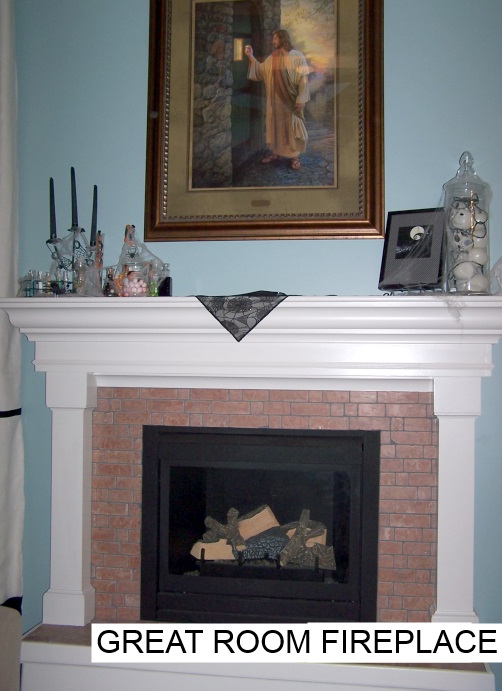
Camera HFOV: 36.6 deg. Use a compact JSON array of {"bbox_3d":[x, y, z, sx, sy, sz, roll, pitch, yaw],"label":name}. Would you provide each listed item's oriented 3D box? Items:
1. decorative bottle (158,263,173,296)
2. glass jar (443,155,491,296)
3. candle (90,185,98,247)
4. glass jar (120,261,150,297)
[{"bbox_3d":[-0.325,-0.245,2.874,0.051,0.136,0.051,0,-1,9],"label":"decorative bottle"},{"bbox_3d":[0.771,-0.431,2.712,0.168,0.527,0.168,0,-1,9],"label":"glass jar"},{"bbox_3d":[-0.612,-0.505,2.957,0.023,0.243,0.023,2,-1,9],"label":"candle"},{"bbox_3d":[-0.442,-0.250,2.893,0.109,0.144,0.109,1,-1,0],"label":"glass jar"}]

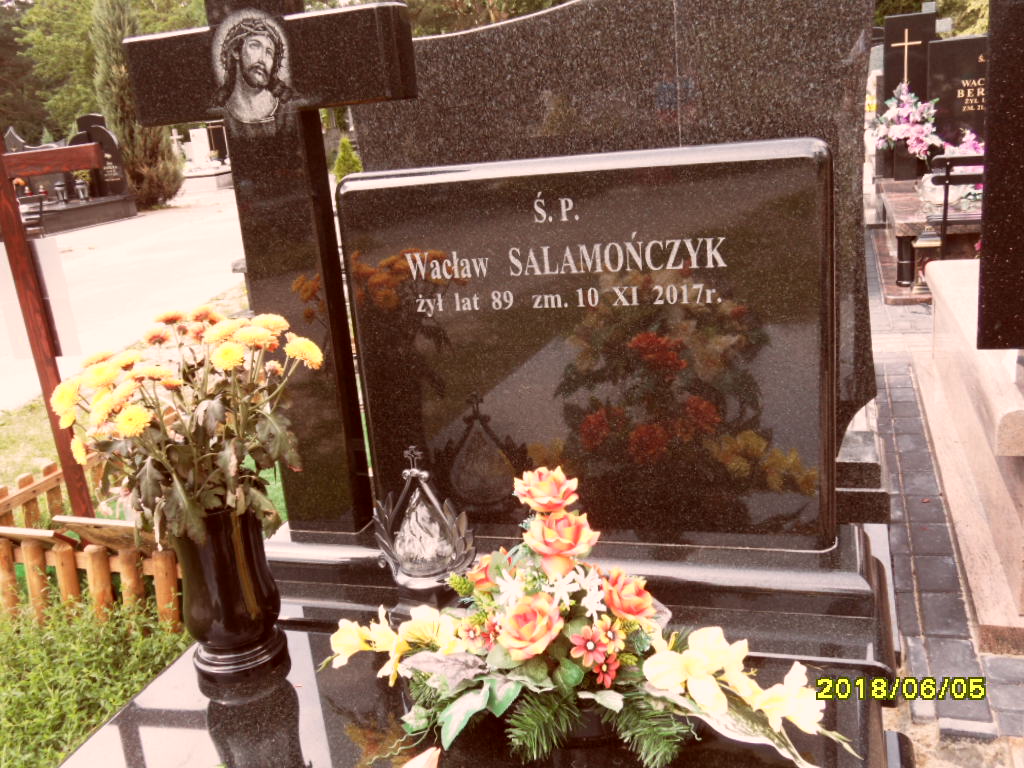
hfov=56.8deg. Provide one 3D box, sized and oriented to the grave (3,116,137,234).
[{"bbox_3d":[-5.950,-2.650,12.000,1.150,1.420,2.100,0,14,17],"label":"grave"}]

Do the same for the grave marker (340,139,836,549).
[{"bbox_3d":[0.113,-0.042,1.461,0.730,0.577,0.075,0,13,16],"label":"grave marker"}]

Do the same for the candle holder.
[{"bbox_3d":[-0.134,0.223,1.400,0.143,0.270,0.115,0,14,17],"label":"candle holder"}]

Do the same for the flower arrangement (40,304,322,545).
[{"bbox_3d":[-0.430,0.053,1.250,0.330,0.285,0.270,0,14,17],"label":"flower arrangement"}]

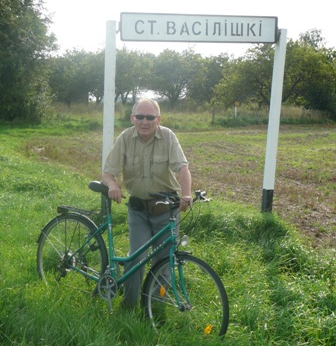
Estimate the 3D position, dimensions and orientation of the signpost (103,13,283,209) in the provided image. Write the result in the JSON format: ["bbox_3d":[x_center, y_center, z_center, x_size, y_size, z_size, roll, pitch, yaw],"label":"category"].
[{"bbox_3d":[0.300,-0.575,8.300,2.100,2.300,0.160,0,5,-20],"label":"signpost"}]

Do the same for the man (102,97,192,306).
[{"bbox_3d":[-0.155,0.255,5.430,0.630,1.610,0.550,2,5,12],"label":"man"}]

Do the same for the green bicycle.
[{"bbox_3d":[-0.270,0.591,5.141,1.760,1.030,0.580,15,7,38],"label":"green bicycle"}]

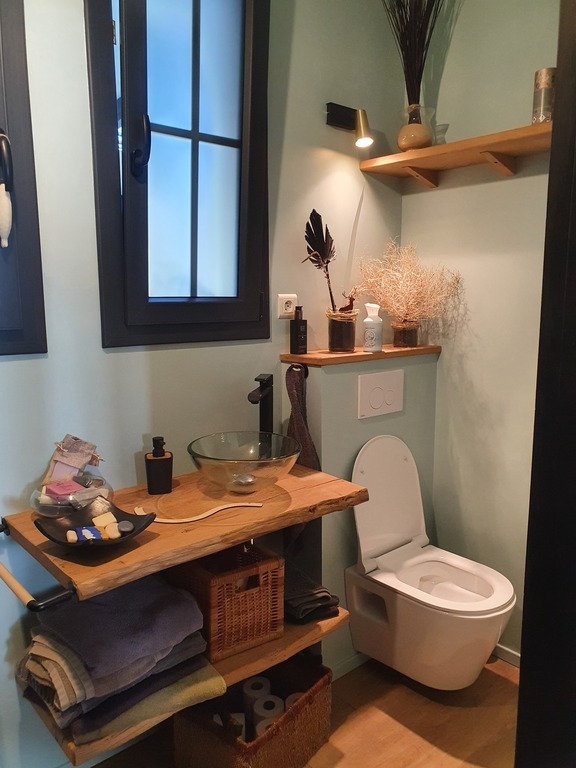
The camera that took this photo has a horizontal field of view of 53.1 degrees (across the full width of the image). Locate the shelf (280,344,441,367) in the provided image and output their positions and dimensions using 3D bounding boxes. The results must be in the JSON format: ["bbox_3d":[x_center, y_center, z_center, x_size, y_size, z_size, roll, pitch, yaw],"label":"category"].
[{"bbox_3d":[0.289,-0.112,2.140,0.673,0.024,0.204,-8,11,-41],"label":"shelf"}]

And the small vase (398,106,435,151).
[{"bbox_3d":[0.466,-0.921,2.097,0.126,0.183,0.126,0,9,0],"label":"small vase"}]

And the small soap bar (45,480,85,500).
[{"bbox_3d":[-0.560,0.264,1.446,0.060,0.025,0.085,-8,12,-40],"label":"small soap bar"}]

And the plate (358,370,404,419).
[{"bbox_3d":[0.334,0.033,2.079,0.248,0.153,0.011,-8,11,-41],"label":"plate"}]

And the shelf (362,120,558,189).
[{"bbox_3d":[0.660,-0.757,1.946,0.254,0.093,0.872,-8,12,-40],"label":"shelf"}]

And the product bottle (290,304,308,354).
[{"bbox_3d":[0.037,-0.184,2.001,0.043,0.163,0.043,-8,11,-41],"label":"product bottle"}]

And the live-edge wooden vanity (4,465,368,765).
[{"bbox_3d":[-0.239,0.558,1.620,0.865,0.474,0.485,-8,12,-40],"label":"live-edge wooden vanity"}]

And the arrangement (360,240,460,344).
[{"bbox_3d":[0.438,-0.339,2.201,0.344,0.407,0.283,-8,12,-40],"label":"arrangement"}]

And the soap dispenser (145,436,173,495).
[{"bbox_3d":[-0.362,0.226,1.627,0.075,0.156,0.065,-4,9,-22],"label":"soap dispenser"}]

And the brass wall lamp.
[{"bbox_3d":[0.234,-0.926,2.061,0.175,0.141,0.100,-8,12,-40],"label":"brass wall lamp"}]

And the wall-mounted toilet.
[{"bbox_3d":[0.517,0.616,1.992,0.366,0.812,0.529,-8,12,-40],"label":"wall-mounted toilet"}]

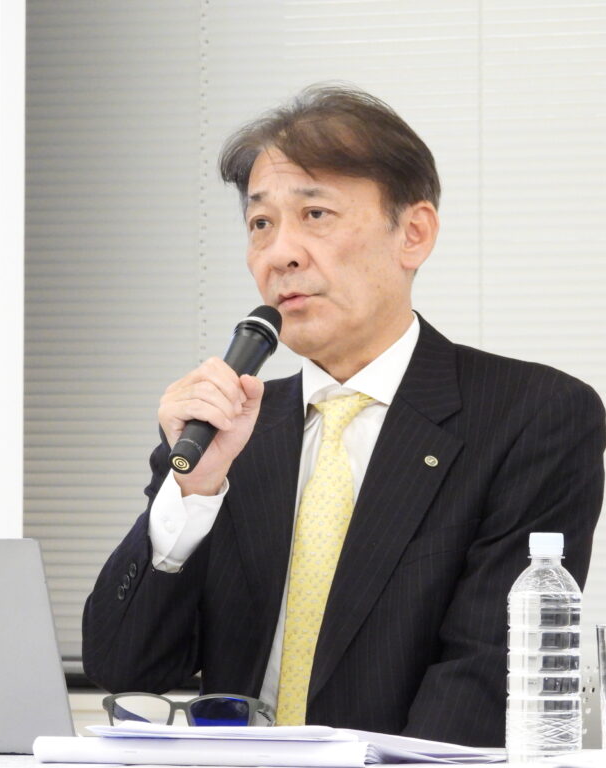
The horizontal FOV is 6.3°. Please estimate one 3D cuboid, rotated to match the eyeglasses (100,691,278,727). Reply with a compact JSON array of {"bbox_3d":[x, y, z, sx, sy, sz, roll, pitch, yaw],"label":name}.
[{"bbox_3d":[-0.095,0.297,4.940,0.143,0.045,0.145,0,1,12],"label":"eyeglasses"}]

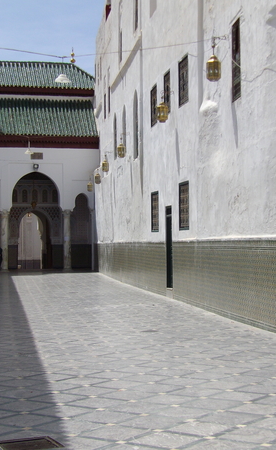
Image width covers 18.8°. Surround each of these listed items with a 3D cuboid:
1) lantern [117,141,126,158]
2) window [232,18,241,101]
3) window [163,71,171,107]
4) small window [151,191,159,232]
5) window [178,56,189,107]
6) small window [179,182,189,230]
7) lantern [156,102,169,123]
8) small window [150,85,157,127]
[{"bbox_3d":[-0.578,-2.666,29.850,0.310,0.560,0.310,-1,-1,-9],"label":"lantern"},{"bbox_3d":[1.889,-3.103,15.761,0.130,1.492,0.600,-1,-1,-9],"label":"window"},{"bbox_3d":[0.809,-3.548,22.505,0.130,1.157,0.980,-1,-1,-9],"label":"window"},{"bbox_3d":[0.525,-0.371,24.485,0.130,1.181,1.200,-1,-1,-9],"label":"small window"},{"bbox_3d":[1.142,-3.519,20.420,0.130,1.149,1.130,-1,-1,-9],"label":"window"},{"bbox_3d":[1.158,-0.450,20.507,0.130,1.176,1.180,-1,-1,-9],"label":"small window"},{"bbox_3d":[0.650,-2.967,21.900,0.310,0.550,0.310,-1,-1,-9],"label":"lantern"},{"bbox_3d":[0.494,-3.478,24.482,0.130,1.121,1.030,-1,-1,-9],"label":"small window"}]

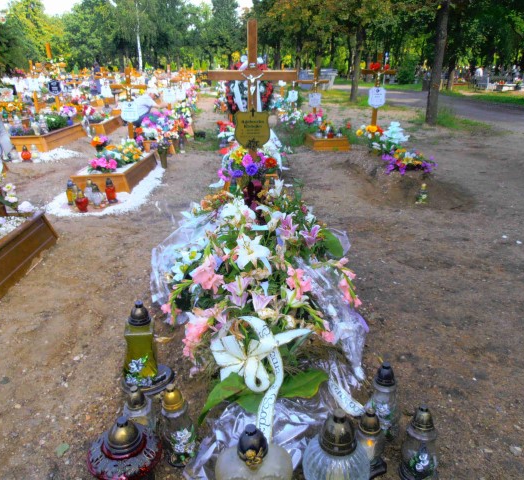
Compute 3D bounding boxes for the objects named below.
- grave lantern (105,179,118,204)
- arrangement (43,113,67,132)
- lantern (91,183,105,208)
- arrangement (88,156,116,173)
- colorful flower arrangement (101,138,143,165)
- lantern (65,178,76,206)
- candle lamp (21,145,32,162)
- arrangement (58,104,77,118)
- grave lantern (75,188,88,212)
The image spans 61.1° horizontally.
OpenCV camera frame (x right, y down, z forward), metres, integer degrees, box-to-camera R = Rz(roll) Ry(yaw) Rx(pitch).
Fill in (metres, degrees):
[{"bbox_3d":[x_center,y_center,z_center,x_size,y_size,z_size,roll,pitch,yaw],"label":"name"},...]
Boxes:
[{"bbox_3d":[-1.747,-0.573,5.115,0.119,0.269,0.119,0,22,0],"label":"grave lantern"},{"bbox_3d":[-4.099,-2.319,8.808,0.460,0.360,0.420,0,21,0],"label":"arrangement"},{"bbox_3d":[-1.825,-0.490,4.910,0.119,0.267,0.119,0,22,0],"label":"lantern"},{"bbox_3d":[-2.082,-0.982,5.755,0.370,0.210,0.300,0,21,0],"label":"arrangement"},{"bbox_3d":[-1.983,-1.276,6.263,0.570,0.320,0.460,0,21,0],"label":"colorful flower arrangement"},{"bbox_3d":[-2.141,-0.538,5.013,0.084,0.277,0.084,0,22,0],"label":"lantern"},{"bbox_3d":[-3.929,-1.435,7.403,0.165,0.270,0.165,0,21,0],"label":"candle lamp"},{"bbox_3d":[-4.113,-2.723,9.405,0.366,0.287,0.327,0,22,0],"label":"arrangement"},{"bbox_3d":[-1.944,-0.426,4.784,0.139,0.243,0.114,0,22,0],"label":"grave lantern"}]

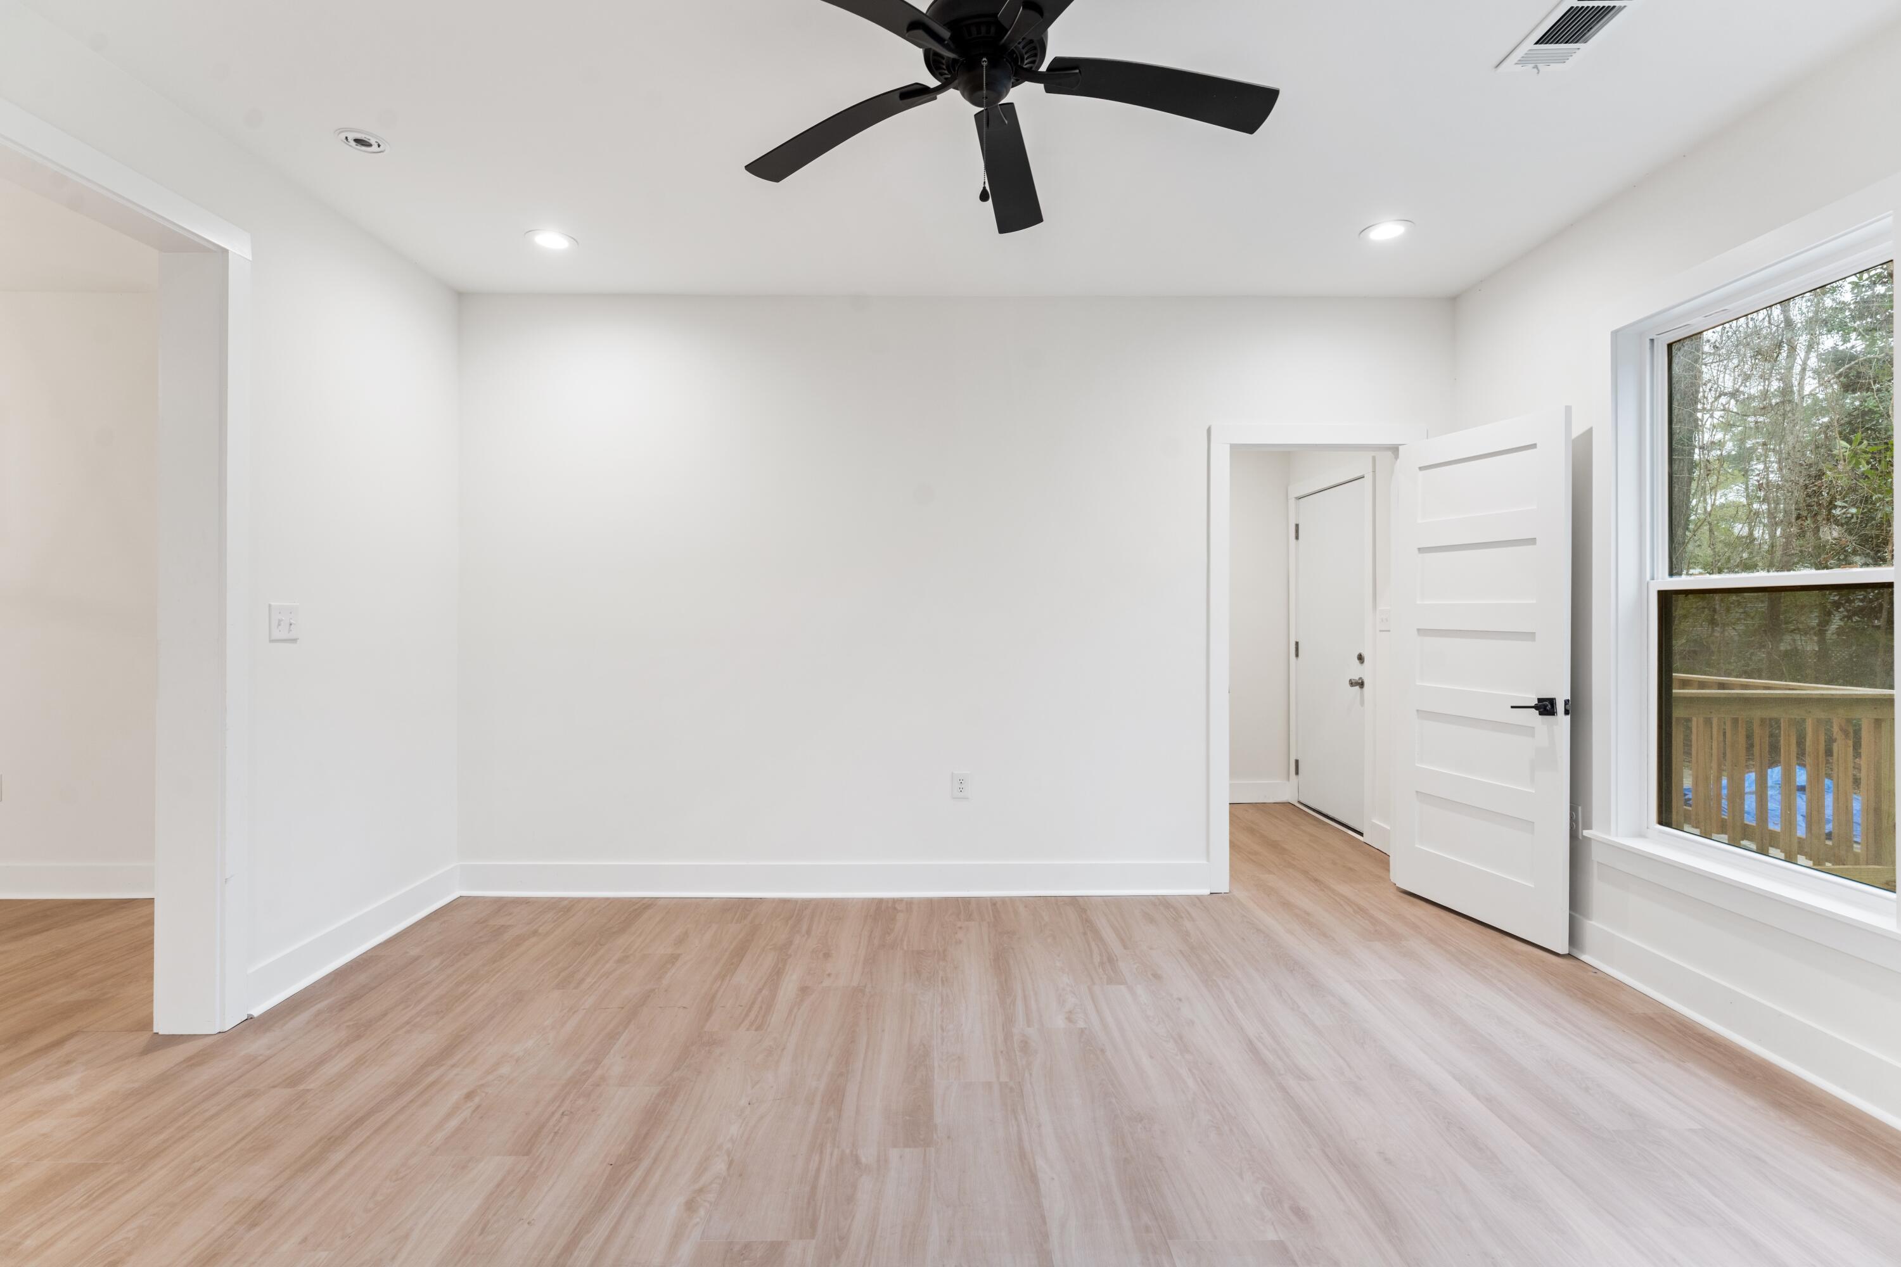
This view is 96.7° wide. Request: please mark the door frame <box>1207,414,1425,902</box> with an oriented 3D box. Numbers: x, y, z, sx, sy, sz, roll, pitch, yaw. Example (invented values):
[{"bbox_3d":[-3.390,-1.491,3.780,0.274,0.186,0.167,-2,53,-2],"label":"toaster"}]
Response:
[{"bbox_3d":[1.697,0.118,3.945,1.005,2.160,0.140,0,1,-1],"label":"door frame"}]

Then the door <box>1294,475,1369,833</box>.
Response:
[{"bbox_3d":[2.355,0.117,5.220,0.045,2.020,0.860,0,1,-1],"label":"door"}]

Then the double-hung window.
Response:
[{"bbox_3d":[2.550,-0.165,2.620,0.100,1.820,0.890,0,1,-1],"label":"double-hung window"}]

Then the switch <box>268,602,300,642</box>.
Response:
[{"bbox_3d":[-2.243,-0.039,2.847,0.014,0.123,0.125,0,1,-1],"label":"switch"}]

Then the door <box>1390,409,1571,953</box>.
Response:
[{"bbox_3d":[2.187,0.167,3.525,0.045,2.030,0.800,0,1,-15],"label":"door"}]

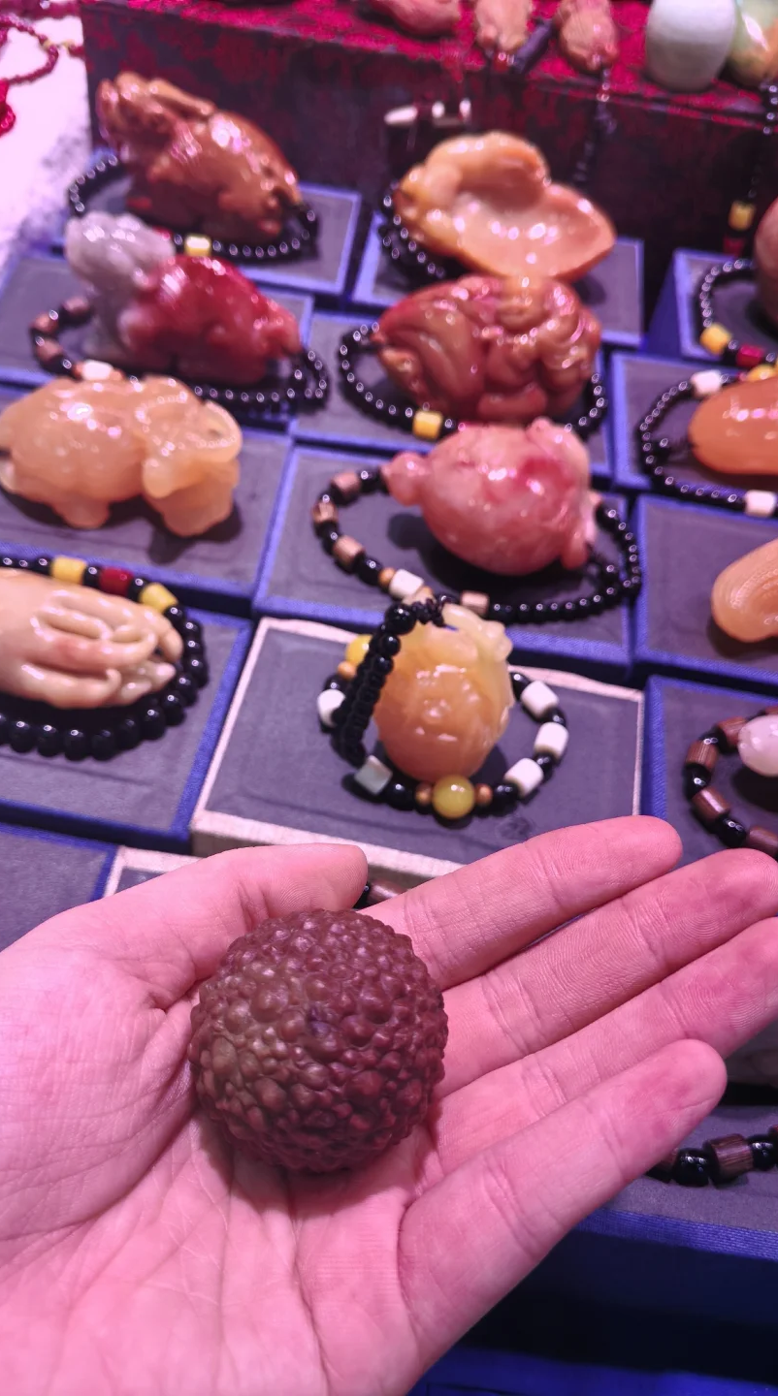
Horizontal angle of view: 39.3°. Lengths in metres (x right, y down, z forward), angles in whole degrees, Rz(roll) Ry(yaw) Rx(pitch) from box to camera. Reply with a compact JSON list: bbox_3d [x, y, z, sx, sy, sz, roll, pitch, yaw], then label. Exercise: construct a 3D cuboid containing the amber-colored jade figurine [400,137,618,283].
[{"bbox_3d":[0.048,-0.203,0.450,0.091,0.049,0.044,13,55,2],"label":"amber-colored jade figurine"}]

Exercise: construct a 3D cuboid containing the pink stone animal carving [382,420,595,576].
[{"bbox_3d":[0.032,-0.065,0.351,0.069,0.046,0.052,8,54,-1],"label":"pink stone animal carving"}]

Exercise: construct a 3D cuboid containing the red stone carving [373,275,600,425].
[{"bbox_3d":[0.036,-0.128,0.402,0.084,0.047,0.060,8,54,-1],"label":"red stone carving"}]

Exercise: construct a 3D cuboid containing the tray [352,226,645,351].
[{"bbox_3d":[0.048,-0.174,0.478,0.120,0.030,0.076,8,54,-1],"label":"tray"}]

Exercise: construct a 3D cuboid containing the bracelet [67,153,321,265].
[{"bbox_3d":[-0.082,-0.208,0.461,0.110,0.009,0.070,7,55,-3],"label":"bracelet"}]

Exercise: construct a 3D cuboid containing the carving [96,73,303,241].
[{"bbox_3d":[-0.076,-0.221,0.443,0.082,0.054,0.042,12,55,1],"label":"carving"}]

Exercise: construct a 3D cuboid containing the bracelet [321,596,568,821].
[{"bbox_3d":[0.018,-0.002,0.301,0.074,0.046,0.060,8,54,-1],"label":"bracelet"}]

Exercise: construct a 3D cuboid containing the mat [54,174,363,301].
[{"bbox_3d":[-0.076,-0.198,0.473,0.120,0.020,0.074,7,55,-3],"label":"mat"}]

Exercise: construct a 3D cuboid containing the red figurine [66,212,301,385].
[{"bbox_3d":[-0.073,-0.146,0.394,0.083,0.051,0.041,9,55,-1],"label":"red figurine"}]

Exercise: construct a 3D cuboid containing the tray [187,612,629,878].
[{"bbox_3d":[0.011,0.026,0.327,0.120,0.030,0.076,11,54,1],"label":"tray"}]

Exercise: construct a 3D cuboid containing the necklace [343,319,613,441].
[{"bbox_3d":[0.032,-0.120,0.416,0.106,0.012,0.065,8,54,-1],"label":"necklace"}]

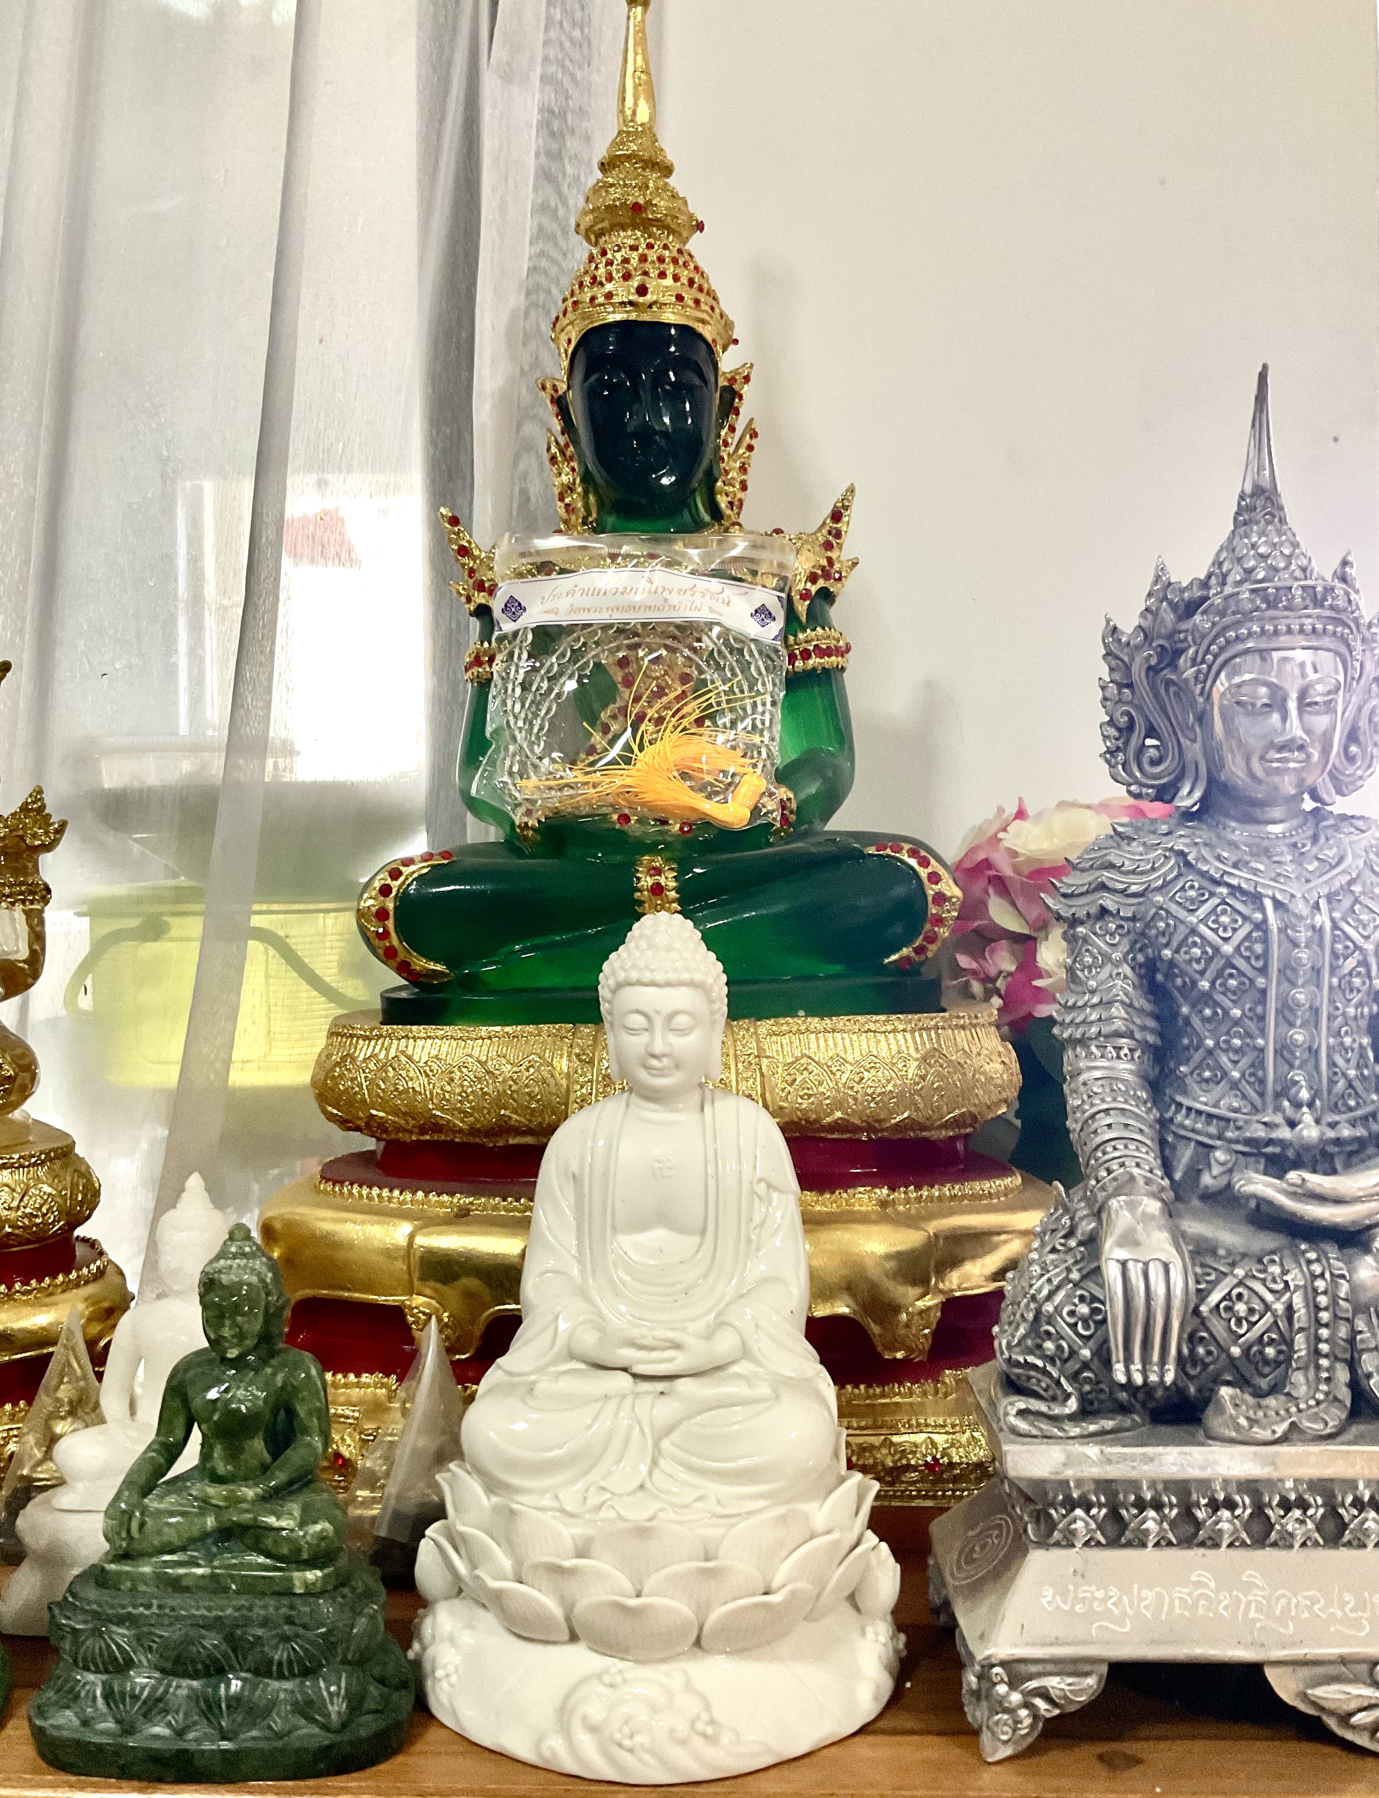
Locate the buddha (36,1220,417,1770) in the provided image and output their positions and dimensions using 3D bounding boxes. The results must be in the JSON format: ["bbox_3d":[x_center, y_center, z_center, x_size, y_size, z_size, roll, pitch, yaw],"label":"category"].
[{"bbox_3d":[-0.127,0.159,0.429,0.104,0.133,0.068,0,2,3],"label":"buddha"}]

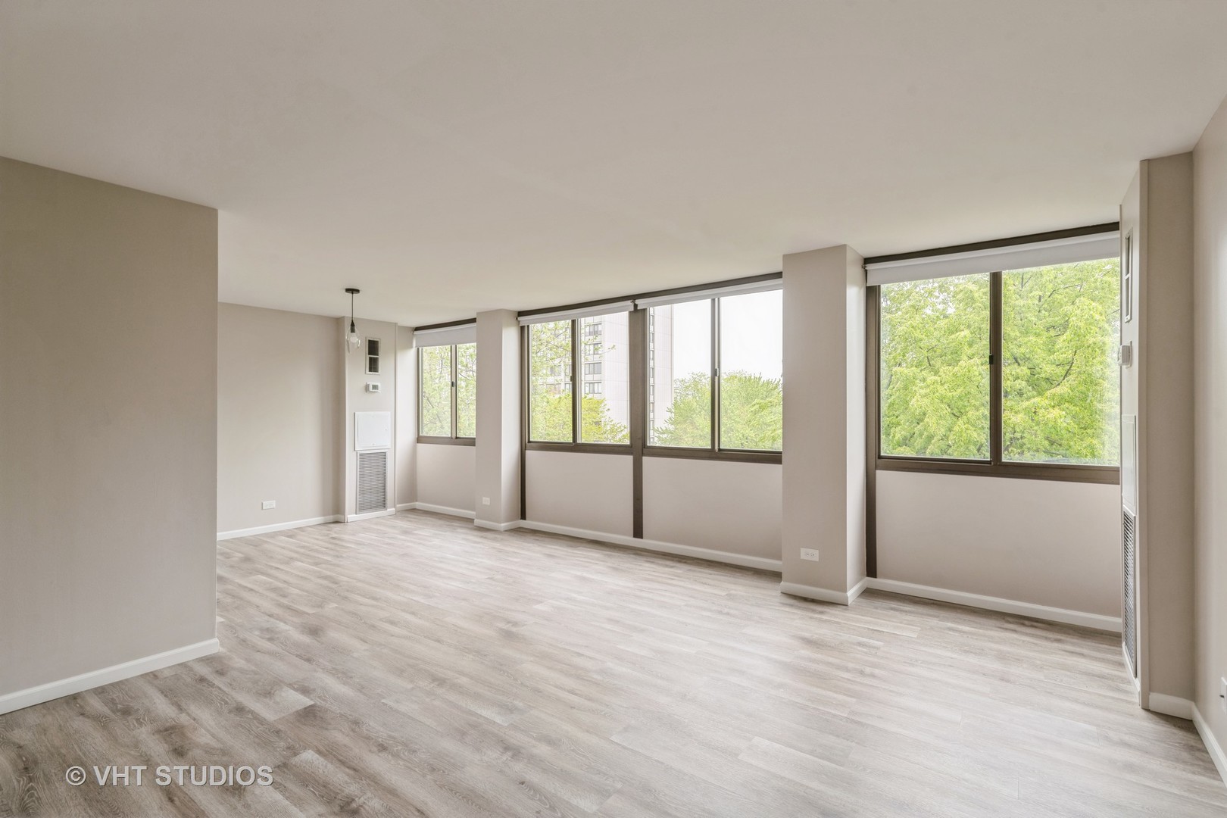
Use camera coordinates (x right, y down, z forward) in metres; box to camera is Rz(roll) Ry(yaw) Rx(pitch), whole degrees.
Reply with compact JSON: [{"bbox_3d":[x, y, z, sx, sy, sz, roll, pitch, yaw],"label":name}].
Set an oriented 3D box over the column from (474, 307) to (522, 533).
[{"bbox_3d":[-1.299,0.118,6.480,0.445,2.395,0.270,0,0,37],"label":"column"}]

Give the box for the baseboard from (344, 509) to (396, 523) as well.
[{"bbox_3d":[-2.901,1.277,6.973,0.016,0.077,0.620,0,0,37],"label":"baseboard"}]

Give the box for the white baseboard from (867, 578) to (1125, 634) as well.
[{"bbox_3d":[2.437,1.272,3.811,1.455,0.080,0.016,0,0,37],"label":"white baseboard"}]

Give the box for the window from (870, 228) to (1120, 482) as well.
[{"bbox_3d":[2.476,-0.303,3.844,1.490,1.510,0.080,0,0,37],"label":"window"}]

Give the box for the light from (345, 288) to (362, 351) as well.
[{"bbox_3d":[-2.349,-0.803,5.230,0.140,0.560,0.140,0,0,37],"label":"light"}]

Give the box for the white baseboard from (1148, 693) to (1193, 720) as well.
[{"bbox_3d":[2.386,1.270,2.480,0.140,0.079,0.015,0,0,37],"label":"white baseboard"}]

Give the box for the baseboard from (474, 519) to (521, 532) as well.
[{"bbox_3d":[-1.305,1.277,6.479,0.465,0.078,0.275,0,0,37],"label":"baseboard"}]

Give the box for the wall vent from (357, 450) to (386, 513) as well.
[{"bbox_3d":[-2.898,0.871,6.965,0.025,0.740,0.400,0,0,37],"label":"wall vent"}]

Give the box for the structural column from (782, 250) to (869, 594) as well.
[{"bbox_3d":[1.533,0.108,4.206,0.455,2.410,0.490,0,0,37],"label":"structural column"}]

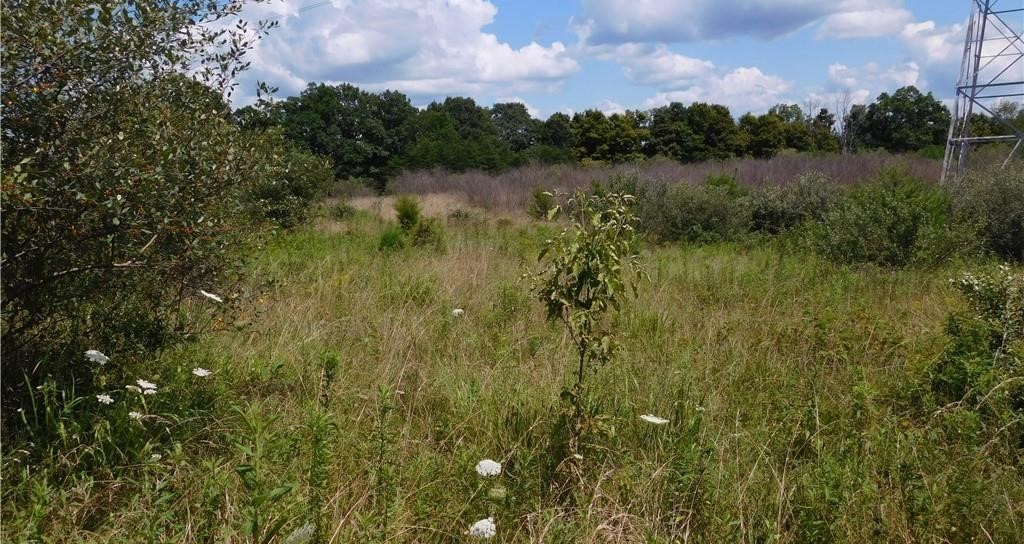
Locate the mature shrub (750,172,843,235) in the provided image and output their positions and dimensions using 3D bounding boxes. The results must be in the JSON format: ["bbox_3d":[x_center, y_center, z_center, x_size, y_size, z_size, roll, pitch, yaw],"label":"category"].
[{"bbox_3d":[5.930,-1.407,18.500,1.918,1.450,1.822,0,7,0],"label":"mature shrub"}]

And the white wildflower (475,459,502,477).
[{"bbox_3d":[-0.075,0.628,2.850,0.085,0.035,0.085,0,7,0],"label":"white wildflower"}]

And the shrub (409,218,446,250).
[{"bbox_3d":[-1.361,-0.588,14.300,0.612,0.570,0.582,0,7,0],"label":"shrub"}]

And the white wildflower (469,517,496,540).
[{"bbox_3d":[-0.083,0.720,2.500,0.075,0.042,0.071,0,7,0],"label":"white wildflower"}]

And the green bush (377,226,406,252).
[{"bbox_3d":[-2.240,-0.604,16.500,0.560,0.520,0.520,0,7,0],"label":"green bush"}]

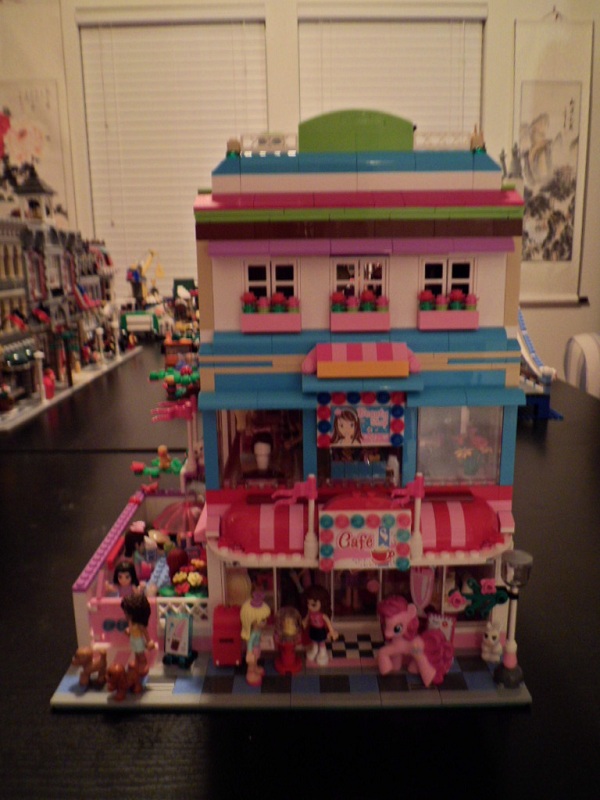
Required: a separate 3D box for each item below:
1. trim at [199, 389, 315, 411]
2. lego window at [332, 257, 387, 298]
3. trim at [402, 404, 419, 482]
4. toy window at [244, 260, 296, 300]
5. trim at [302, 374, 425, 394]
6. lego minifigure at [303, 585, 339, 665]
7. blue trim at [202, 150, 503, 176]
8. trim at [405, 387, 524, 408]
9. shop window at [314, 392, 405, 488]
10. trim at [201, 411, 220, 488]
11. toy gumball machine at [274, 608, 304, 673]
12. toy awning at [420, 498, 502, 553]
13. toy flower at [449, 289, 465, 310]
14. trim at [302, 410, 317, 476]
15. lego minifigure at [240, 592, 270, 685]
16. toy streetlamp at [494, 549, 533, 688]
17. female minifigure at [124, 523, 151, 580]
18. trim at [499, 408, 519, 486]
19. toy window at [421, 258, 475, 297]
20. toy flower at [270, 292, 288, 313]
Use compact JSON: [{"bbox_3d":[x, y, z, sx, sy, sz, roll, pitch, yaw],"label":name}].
[{"bbox_3d":[-0.023,0.000,0.342,0.064,0.010,0.014,-1,9,0],"label":"trim"},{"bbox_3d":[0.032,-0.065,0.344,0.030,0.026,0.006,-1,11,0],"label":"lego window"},{"bbox_3d":[0.063,0.026,0.357,0.008,0.047,0.008,-1,9,0],"label":"trim"},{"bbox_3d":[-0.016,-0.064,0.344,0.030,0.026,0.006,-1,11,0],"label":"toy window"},{"bbox_3d":[0.034,-0.011,0.341,0.064,0.010,0.016,-1,8,0],"label":"trim"},{"bbox_3d":[0.012,0.130,0.360,0.019,0.046,0.013,3,9,25],"label":"lego minifigure"},{"bbox_3d":[0.032,-0.131,0.347,0.160,0.010,0.016,-1,8,0],"label":"blue trim"},{"bbox_3d":[0.090,-0.002,0.343,0.064,0.010,0.011,-1,11,0],"label":"trim"},{"bbox_3d":[0.034,0.021,0.353,0.049,0.056,0.009,-1,11,0],"label":"shop window"},{"bbox_3d":[-0.050,0.026,0.359,0.008,0.048,0.008,-1,8,0],"label":"trim"},{"bbox_3d":[-0.006,0.137,0.360,0.016,0.036,0.015,-1,9,0],"label":"toy gumball machine"},{"bbox_3d":[0.087,0.069,0.344,0.046,0.025,0.022,-1,11,0],"label":"toy awning"},{"bbox_3d":[0.085,-0.054,0.339,0.009,0.012,0.009,-1,9,0],"label":"toy flower"},{"bbox_3d":[0.006,0.026,0.359,0.008,0.048,0.008,-1,8,0],"label":"trim"},{"bbox_3d":[-0.024,0.130,0.342,0.015,0.051,0.015,4,9,26],"label":"lego minifigure"},{"bbox_3d":[0.115,0.120,0.341,0.016,0.072,0.016,3,9,0],"label":"toy streetlamp"},{"bbox_3d":[-0.114,0.110,0.445,0.016,0.046,0.015,4,12,25],"label":"female minifigure"},{"bbox_3d":[0.119,0.025,0.357,0.008,0.047,0.008,-1,9,0],"label":"trim"},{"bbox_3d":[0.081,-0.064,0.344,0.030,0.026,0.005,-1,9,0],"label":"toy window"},{"bbox_3d":[-0.011,-0.053,0.339,0.009,0.011,0.009,-1,8,0],"label":"toy flower"}]

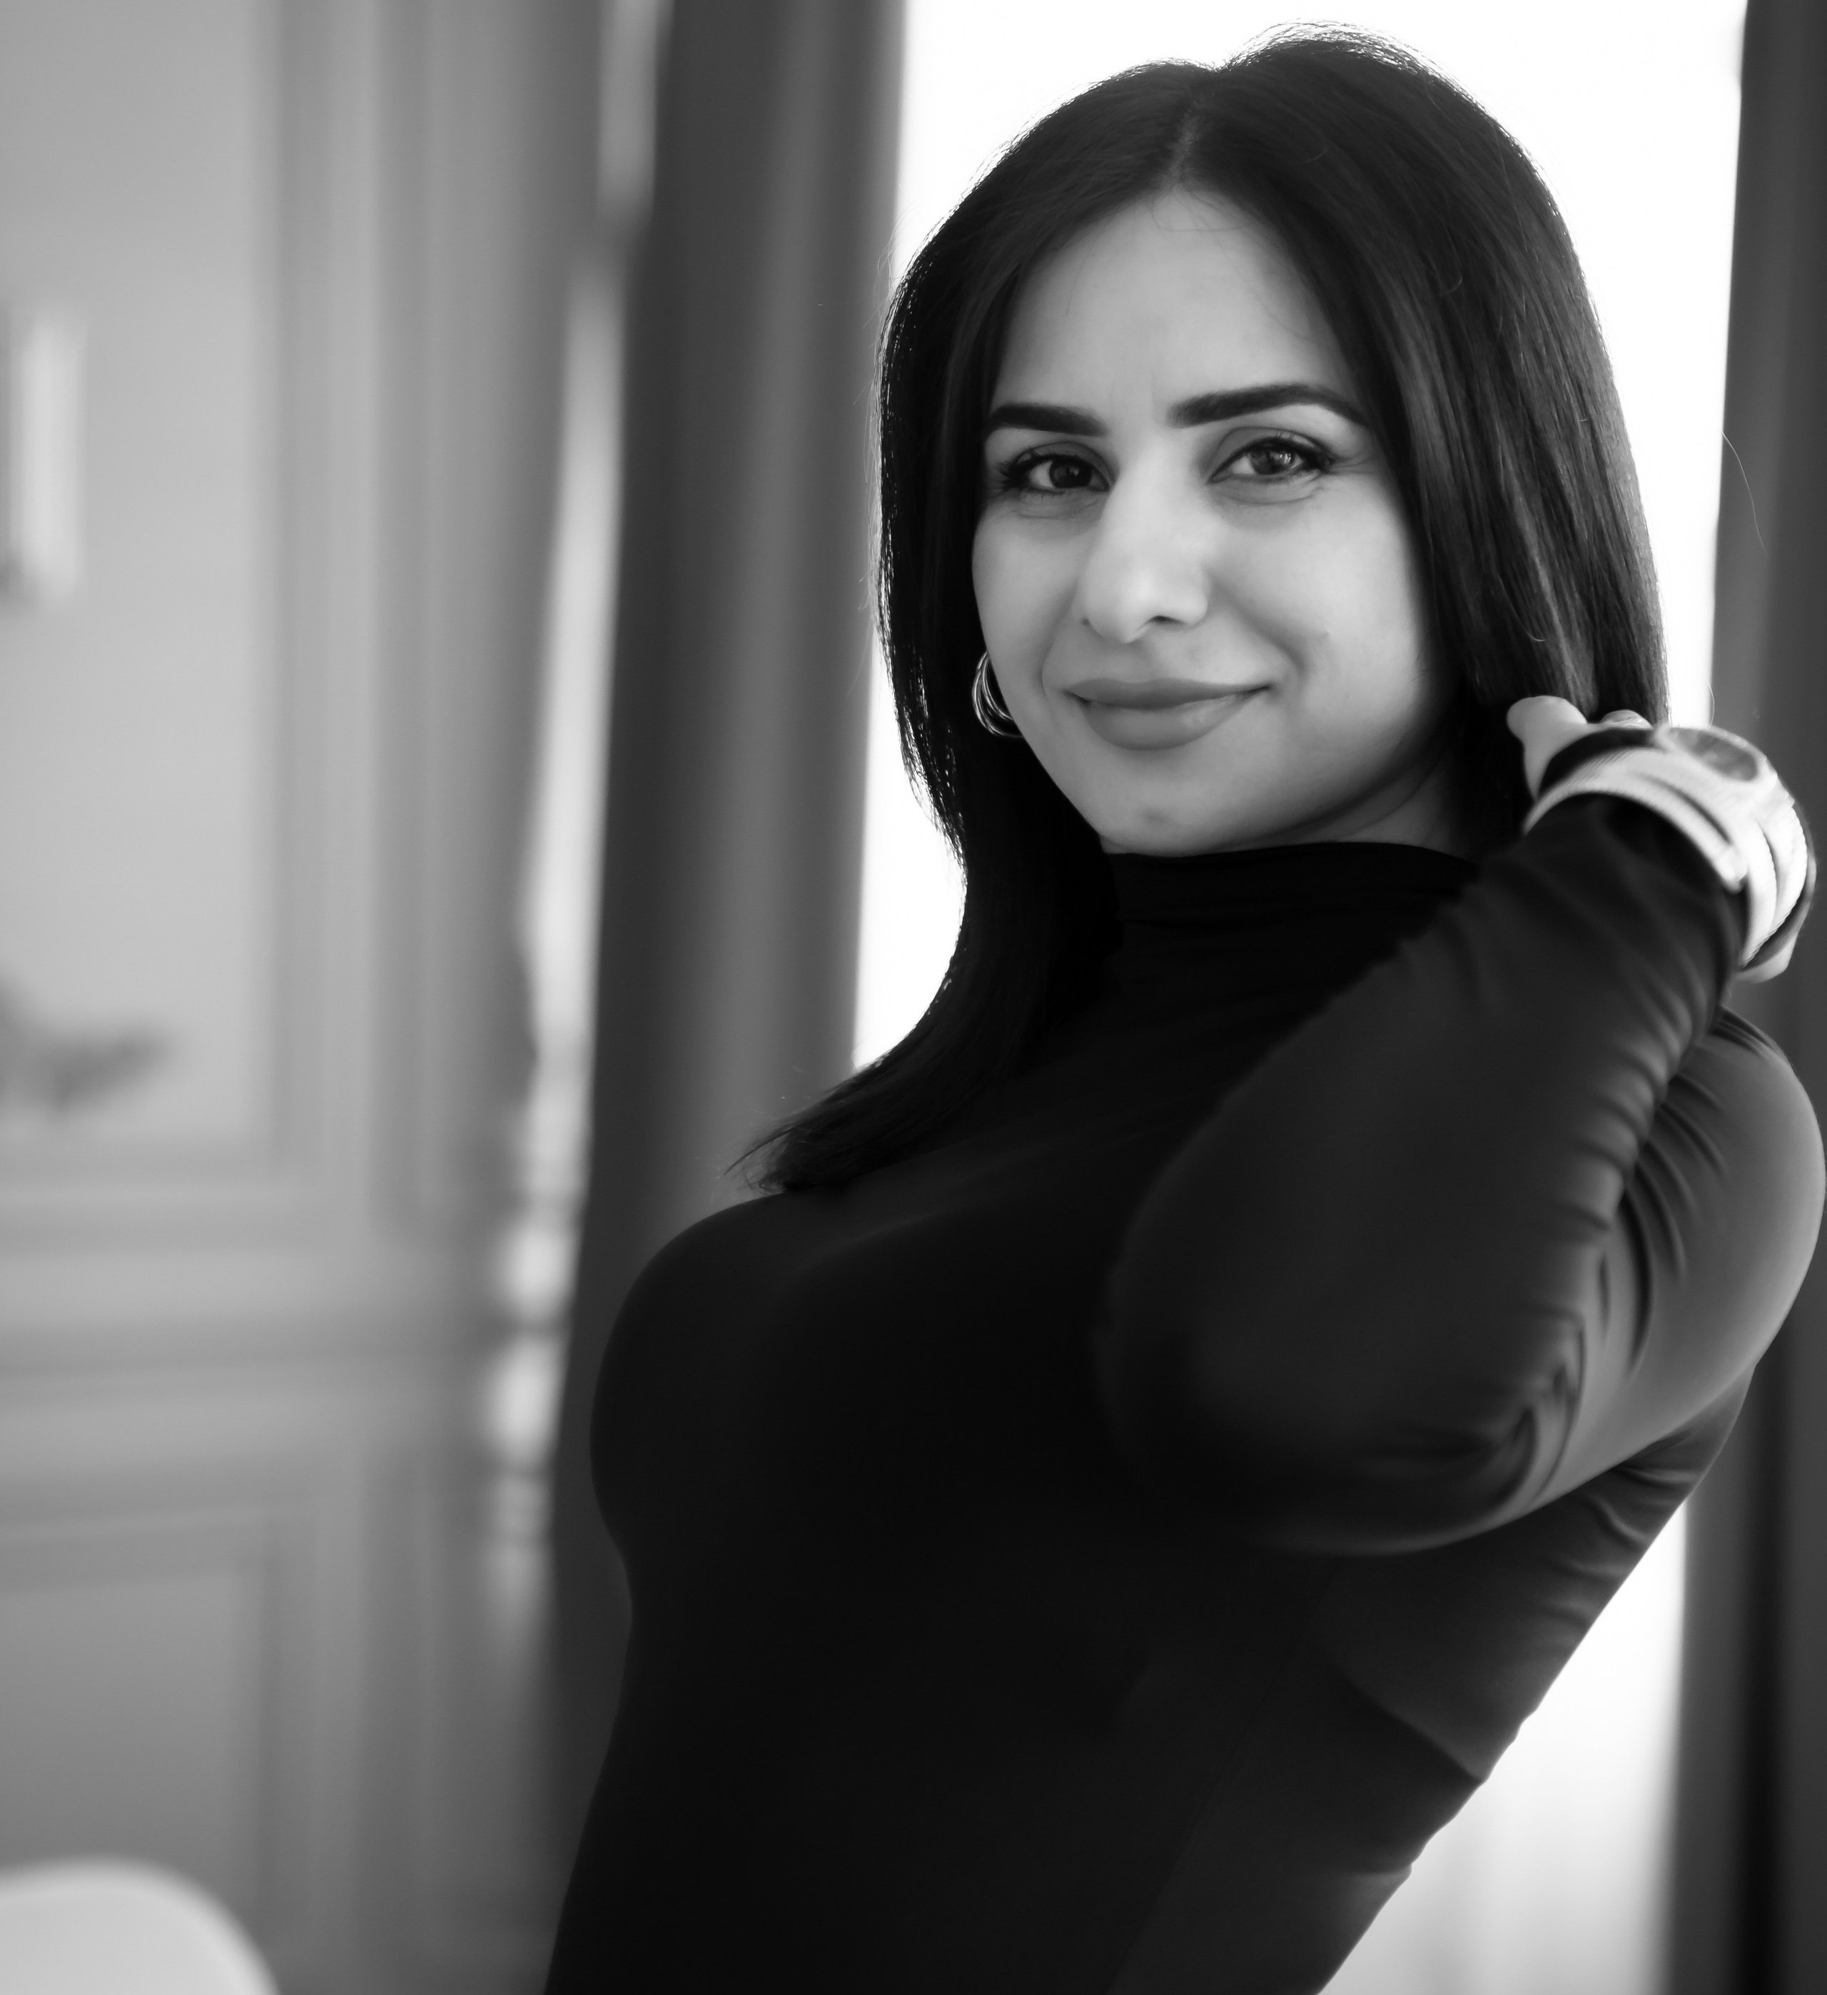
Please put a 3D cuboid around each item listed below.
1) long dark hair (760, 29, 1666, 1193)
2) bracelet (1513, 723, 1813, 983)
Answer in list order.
[{"bbox_3d":[0.095,-0.113,1.550,0.245,0.335,0.220,3,2,19],"label":"long dark hair"},{"bbox_3d":[0.205,-0.036,1.450,0.073,0.064,0.040,32,43,1],"label":"bracelet"}]

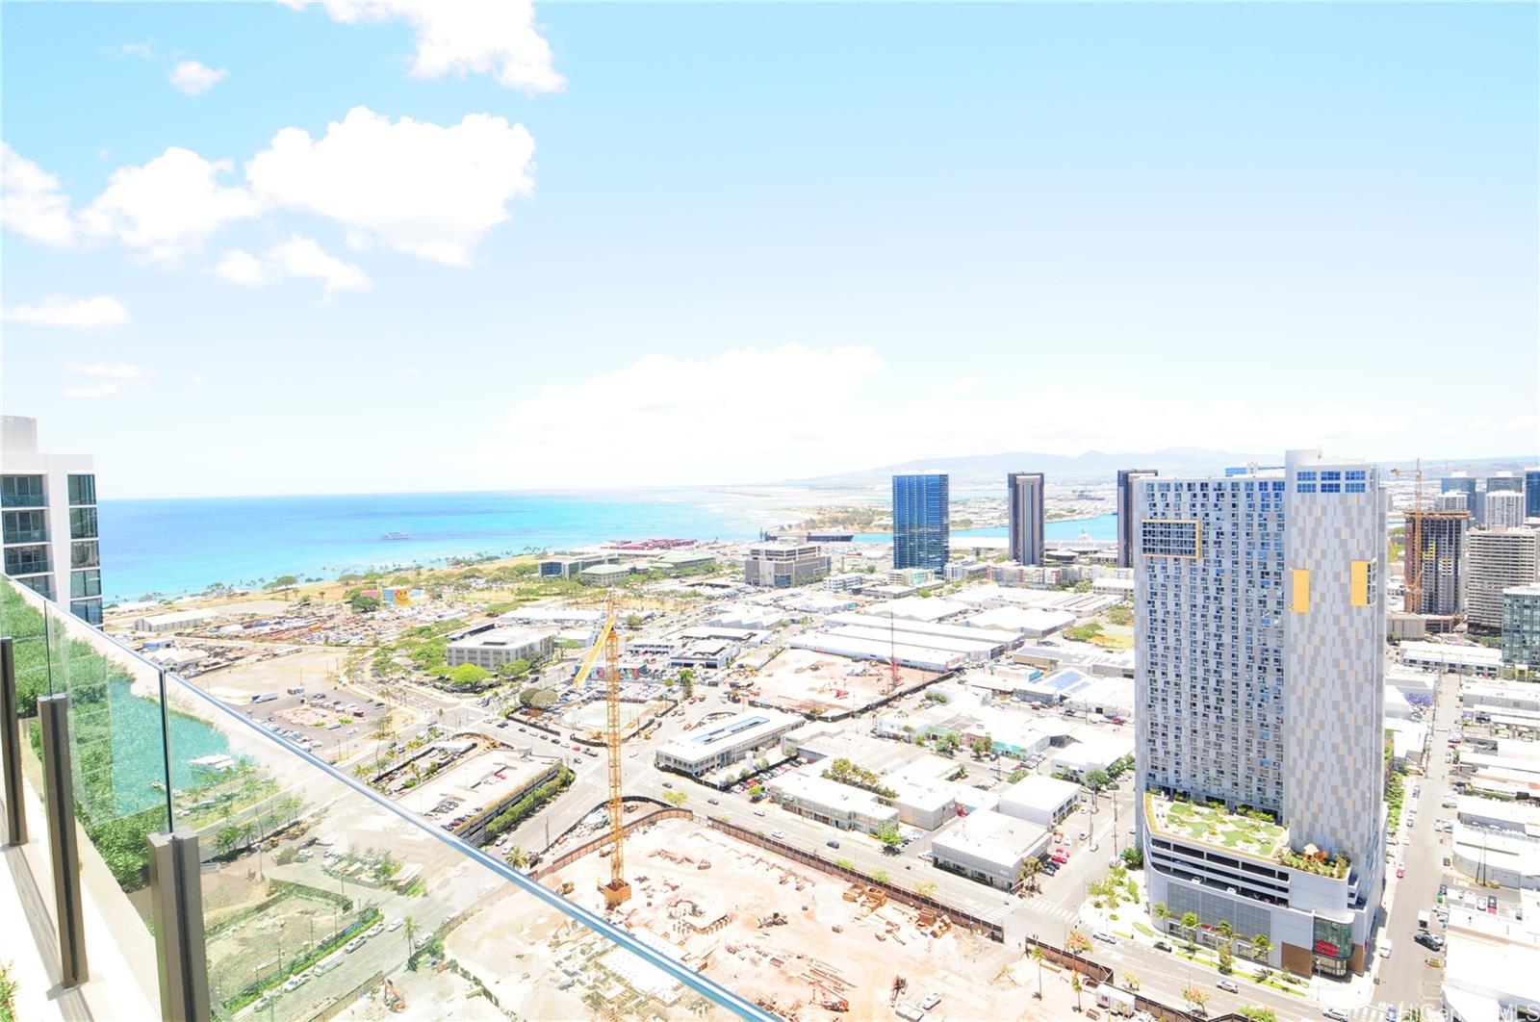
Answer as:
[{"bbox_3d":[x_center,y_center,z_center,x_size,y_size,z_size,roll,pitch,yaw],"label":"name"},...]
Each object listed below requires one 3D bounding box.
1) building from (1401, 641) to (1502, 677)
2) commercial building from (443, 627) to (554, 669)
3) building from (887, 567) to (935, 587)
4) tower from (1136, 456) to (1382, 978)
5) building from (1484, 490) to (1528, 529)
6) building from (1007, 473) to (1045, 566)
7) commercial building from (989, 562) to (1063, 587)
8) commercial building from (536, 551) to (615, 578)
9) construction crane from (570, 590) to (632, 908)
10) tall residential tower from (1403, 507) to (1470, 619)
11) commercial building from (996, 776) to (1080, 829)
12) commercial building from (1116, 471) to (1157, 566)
[{"bbox_3d":[407.680,88.400,459.990,45.000,7.200,46.000,1,3,41],"label":"building"},{"bbox_3d":[-187.692,98.111,543.528,50.778,15.796,54.898,-1,2,15],"label":"commercial building"},{"bbox_3d":[161.711,74.828,877.370,29.005,19.495,50.783,1,3,42],"label":"building"},{"bbox_3d":[135.596,47.453,219.029,58.000,127.500,65.000,1,3,41],"label":"tower"},{"bbox_3d":[1081.270,12.340,1130.460,45.000,83.040,28.000,1,3,44],"label":"building"},{"bbox_3d":[333.956,13.131,999.624,34.500,125.000,34.500,-1,2,3],"label":"building"},{"bbox_3d":[275.050,70.830,825.160,71.000,20.000,22.000,1,3,41],"label":"commercial building"},{"bbox_3d":[-263.560,76.724,1064.075,51.434,20.902,99.261,0,3,27],"label":"commercial building"},{"bbox_3d":[-41.020,66.660,191.580,6.500,88.000,79.000,-1,2,-7],"label":"construction crane"},{"bbox_3d":[500.530,42.160,579.000,28.760,87.110,22.320,-1,2,13],"label":"tall residential tower"},{"bbox_3d":[95.880,102.100,271.990,17.000,5.900,29.200,1,3,41],"label":"commercial building"},{"bbox_3d":[446.139,12.629,933.080,34.500,126.000,34.500,-1,2,4],"label":"commercial building"}]

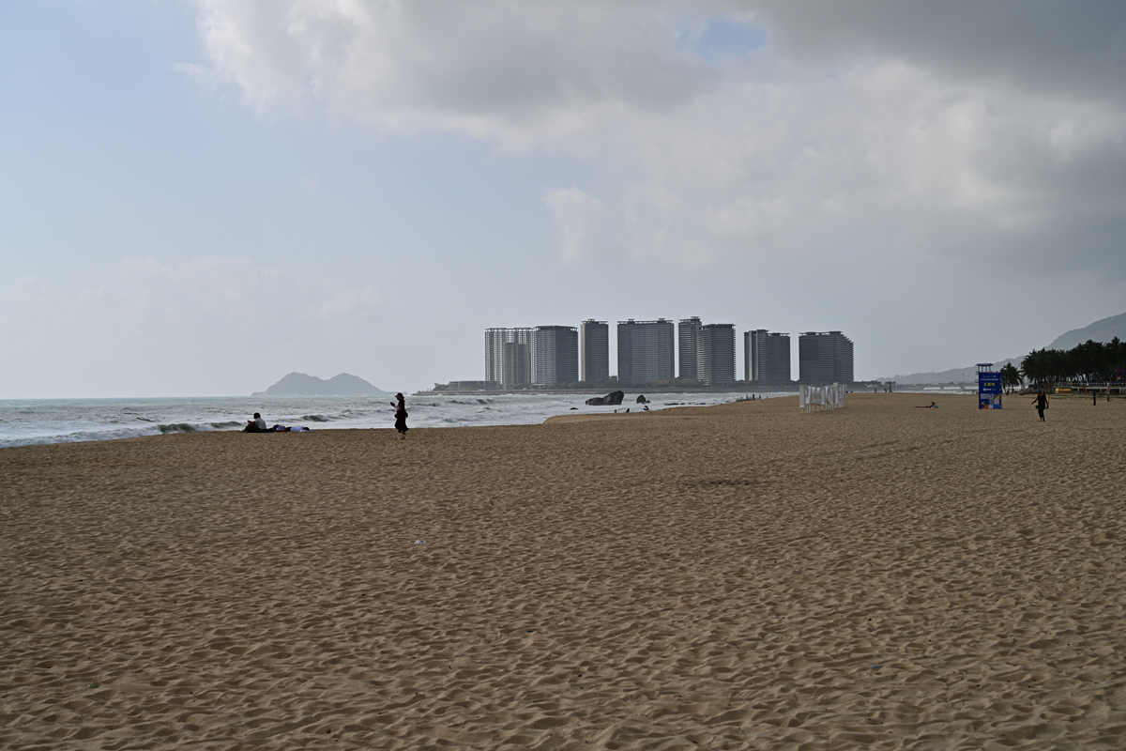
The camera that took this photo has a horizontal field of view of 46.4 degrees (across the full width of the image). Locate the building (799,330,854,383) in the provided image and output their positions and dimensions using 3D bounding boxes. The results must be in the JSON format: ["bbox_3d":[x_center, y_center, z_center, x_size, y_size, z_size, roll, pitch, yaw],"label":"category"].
[{"bbox_3d":[425.545,-28.016,2120.000,82.000,84.806,38.000,-1,-1,14],"label":"building"}]

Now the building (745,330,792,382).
[{"bbox_3d":[326.213,-28.740,2090.000,56.000,87.338,40.000,0,-1,-25],"label":"building"}]

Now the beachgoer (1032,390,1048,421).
[{"bbox_3d":[25.616,1.639,70.500,0.800,1.687,0.500,-1,-1,21],"label":"beachgoer"}]

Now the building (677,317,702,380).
[{"bbox_3d":[200.246,-38.353,2065.000,17.000,107.683,40.000,0,-1,-42],"label":"building"}]

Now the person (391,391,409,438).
[{"bbox_3d":[-5.743,1.432,46.300,0.640,1.640,0.500,-1,-1,-6],"label":"person"}]

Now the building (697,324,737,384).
[{"bbox_3d":[233.486,-31.274,1990.000,38.000,93.821,52.000,0,-1,-18],"label":"building"}]

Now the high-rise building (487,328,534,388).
[{"bbox_3d":[-82.661,-27.181,2085.000,77.000,96.066,22.000,-1,-1,-10],"label":"high-rise building"}]

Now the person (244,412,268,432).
[{"bbox_3d":[-13.147,2.022,56.000,1.050,0.844,0.520,-1,-1,10],"label":"person"}]

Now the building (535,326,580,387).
[{"bbox_3d":[-9.542,-28.992,2055.000,42.000,96.152,60.000,-1,-1,24],"label":"building"}]

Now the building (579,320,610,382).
[{"bbox_3d":[51.247,-36.174,2110.000,40.000,107.015,22.000,0,-1,-20],"label":"building"}]

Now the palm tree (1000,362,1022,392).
[{"bbox_3d":[122.923,0.643,360.000,6.000,8.383,6.000,-1,-1,19],"label":"palm tree"}]

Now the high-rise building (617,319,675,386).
[{"bbox_3d":[134.237,-36.260,2115.000,89.000,108.779,25.000,-1,-1,17],"label":"high-rise building"}]

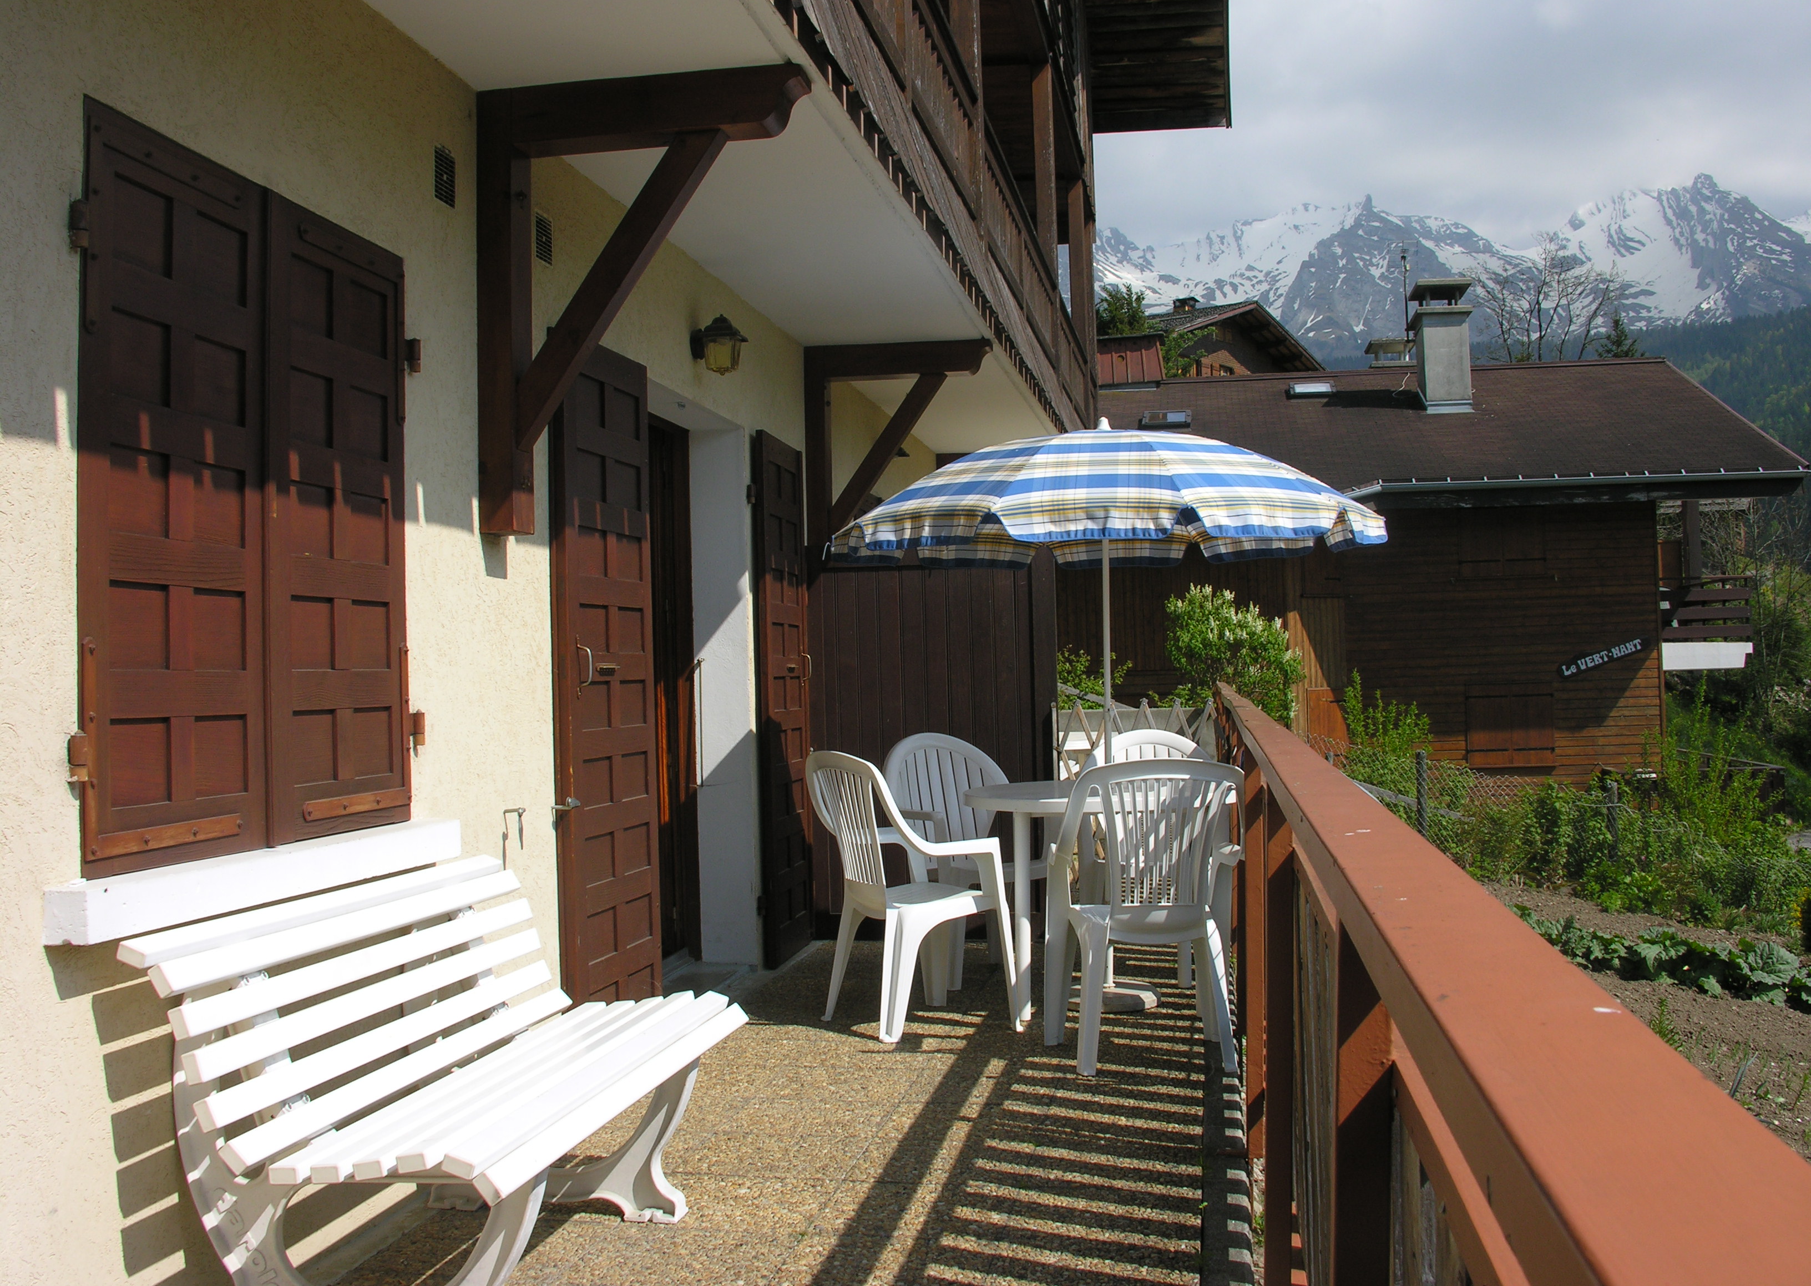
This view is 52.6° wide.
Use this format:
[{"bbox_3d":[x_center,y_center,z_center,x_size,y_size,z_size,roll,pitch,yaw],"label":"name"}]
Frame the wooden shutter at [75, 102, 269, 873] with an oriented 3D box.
[{"bbox_3d":[-1.254,-0.243,3.147,0.035,1.235,0.565,-1,-1,10],"label":"wooden shutter"}]

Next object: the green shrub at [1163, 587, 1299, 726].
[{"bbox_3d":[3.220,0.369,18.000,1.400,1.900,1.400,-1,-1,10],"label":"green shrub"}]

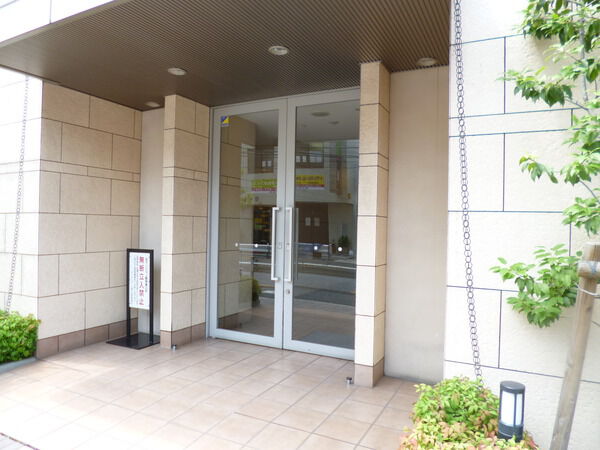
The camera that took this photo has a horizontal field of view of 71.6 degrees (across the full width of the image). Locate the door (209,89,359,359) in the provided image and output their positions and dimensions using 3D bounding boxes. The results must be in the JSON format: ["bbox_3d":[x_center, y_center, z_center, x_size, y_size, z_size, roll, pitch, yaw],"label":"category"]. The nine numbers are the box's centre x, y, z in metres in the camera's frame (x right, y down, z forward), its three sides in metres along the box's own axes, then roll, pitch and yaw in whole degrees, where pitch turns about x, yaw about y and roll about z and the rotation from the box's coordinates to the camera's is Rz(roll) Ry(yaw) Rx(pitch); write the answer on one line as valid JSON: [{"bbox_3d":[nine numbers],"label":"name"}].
[{"bbox_3d":[-0.164,-0.012,4.362,1.950,2.640,0.150,1,0,27],"label":"door"}]

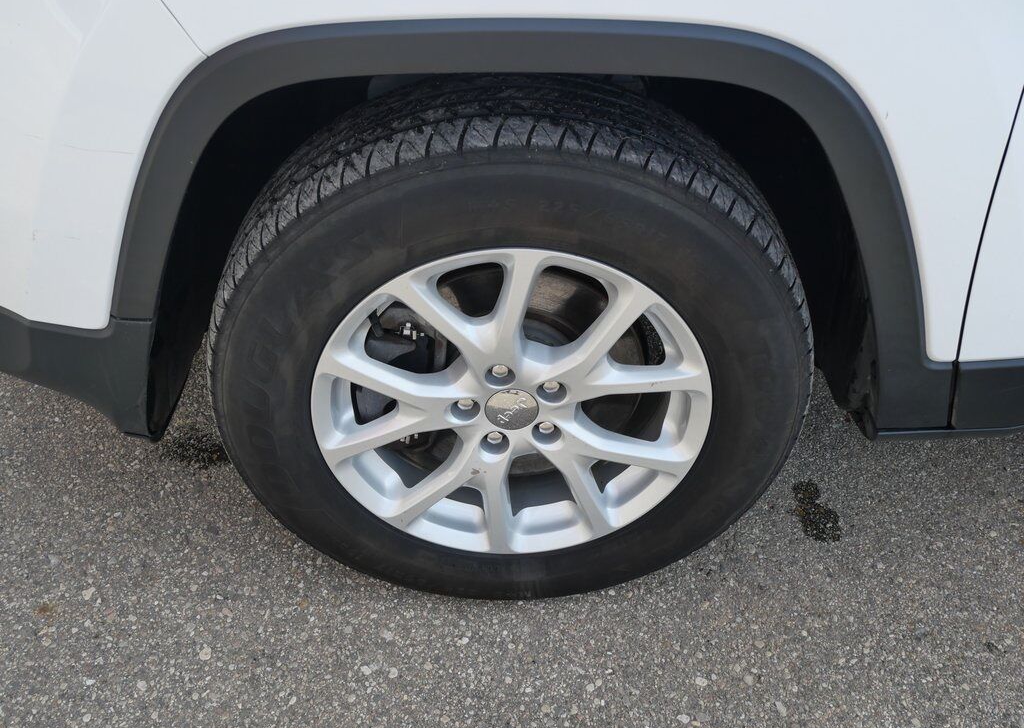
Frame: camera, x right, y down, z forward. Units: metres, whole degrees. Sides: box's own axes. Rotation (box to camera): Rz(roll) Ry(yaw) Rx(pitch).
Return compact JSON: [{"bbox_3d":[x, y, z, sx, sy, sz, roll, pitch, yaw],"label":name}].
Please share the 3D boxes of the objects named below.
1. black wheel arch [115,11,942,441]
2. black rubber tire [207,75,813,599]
[{"bbox_3d":[0.037,-0.135,1.108,0.905,0.488,0.110,-1,38,-1],"label":"black wheel arch"},{"bbox_3d":[-0.002,-0.001,1.323,0.722,0.712,0.228,-1,38,-1],"label":"black rubber tire"}]

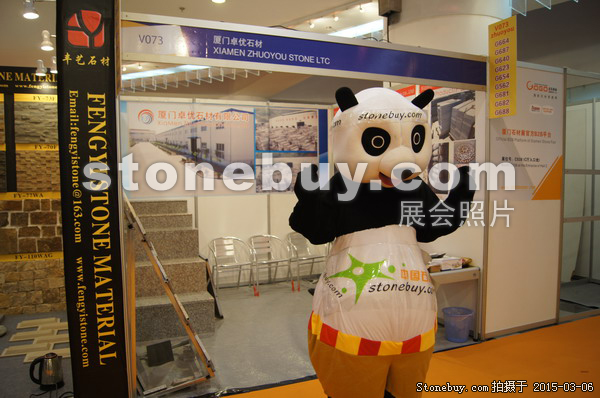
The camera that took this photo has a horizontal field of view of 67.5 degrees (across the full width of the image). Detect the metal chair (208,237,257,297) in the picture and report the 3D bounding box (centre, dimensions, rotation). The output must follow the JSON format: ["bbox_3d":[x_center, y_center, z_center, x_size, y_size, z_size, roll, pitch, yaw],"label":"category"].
[{"bbox_3d":[-0.891,0.863,5.783,0.540,0.710,0.560,-2,3,-23],"label":"metal chair"}]

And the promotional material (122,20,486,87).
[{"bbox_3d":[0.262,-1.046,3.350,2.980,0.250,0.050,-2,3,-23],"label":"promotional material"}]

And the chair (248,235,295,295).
[{"bbox_3d":[-0.404,0.849,5.989,0.540,0.710,0.560,-2,3,-23],"label":"chair"}]

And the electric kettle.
[{"bbox_3d":[-1.792,1.224,3.190,0.225,0.235,0.160,-2,3,-29],"label":"electric kettle"}]

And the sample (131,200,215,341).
[{"bbox_3d":[-1.520,0.657,4.931,0.790,1.210,1.760,-2,3,-23],"label":"sample"}]

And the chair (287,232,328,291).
[{"bbox_3d":[0.084,0.835,6.196,0.540,0.710,0.560,-2,3,-23],"label":"chair"}]

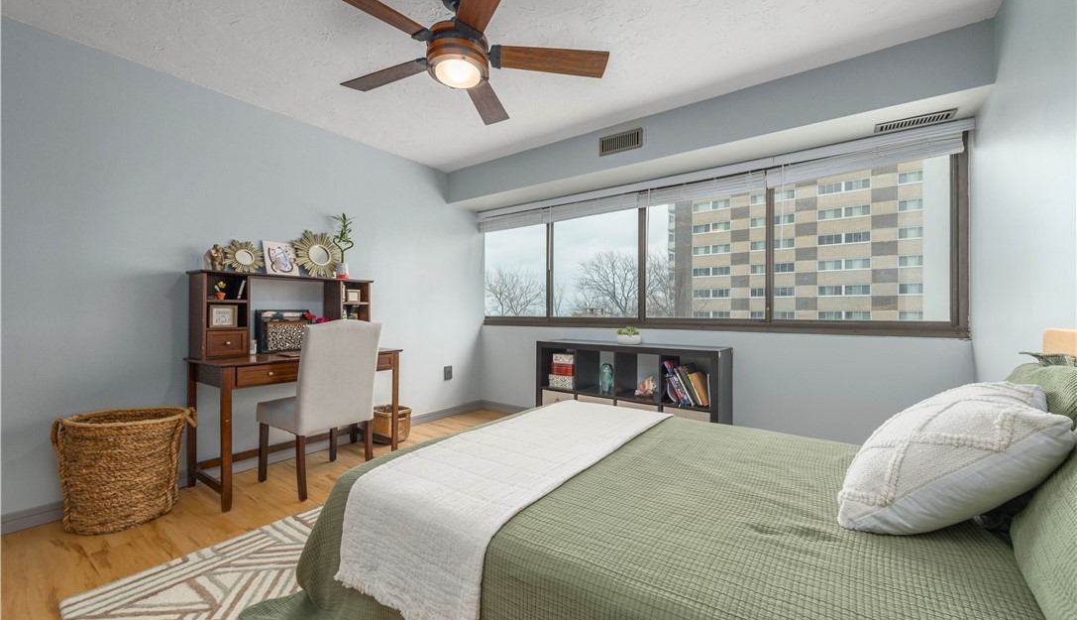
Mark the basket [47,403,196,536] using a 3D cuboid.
[{"bbox_3d":[-2.095,0.798,2.148,0.500,0.515,0.420,0,0,-42],"label":"basket"}]

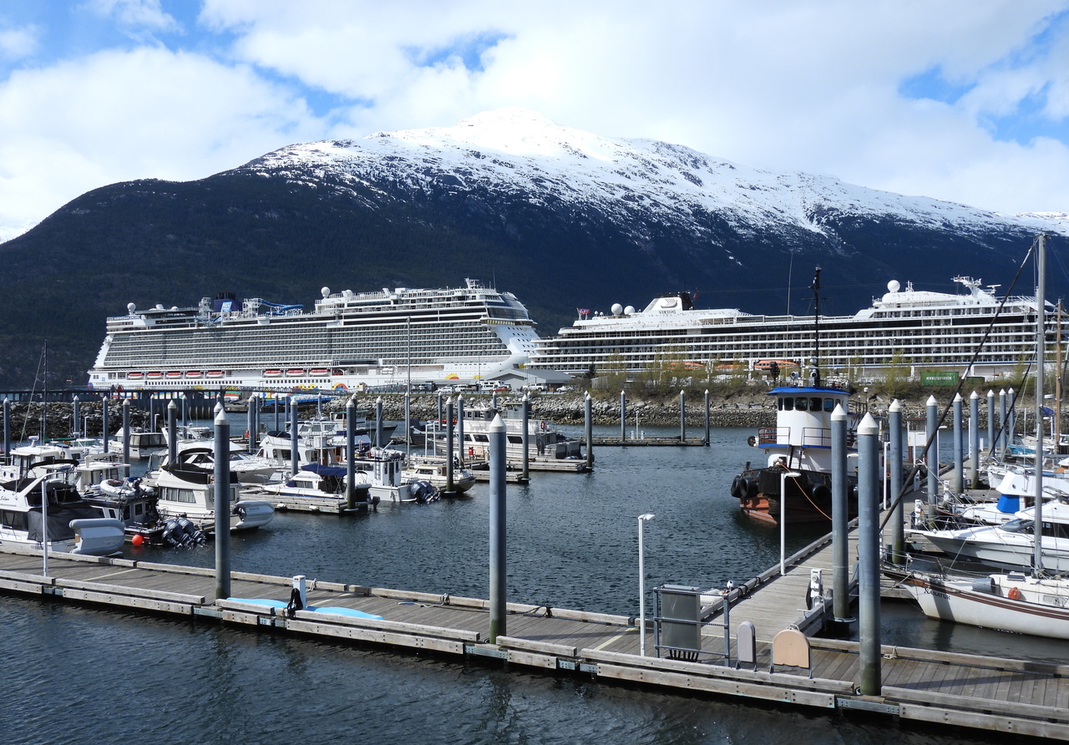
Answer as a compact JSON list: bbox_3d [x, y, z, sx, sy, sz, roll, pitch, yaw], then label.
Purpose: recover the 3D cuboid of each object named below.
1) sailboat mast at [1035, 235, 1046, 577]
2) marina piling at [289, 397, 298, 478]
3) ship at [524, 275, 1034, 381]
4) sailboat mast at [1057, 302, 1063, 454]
[{"bbox_3d":[15.157,1.002,30.581,0.190,10.300,0.150,1,0,28],"label":"sailboat mast"},{"bbox_3d":[-14.562,4.108,61.959,0.420,5.300,0.420,-1,-1,29],"label":"marina piling"},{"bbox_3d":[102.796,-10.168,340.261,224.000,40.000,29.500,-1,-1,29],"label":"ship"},{"bbox_3d":[36.597,0.262,71.004,0.280,10.700,0.280,-1,-1,29],"label":"sailboat mast"}]

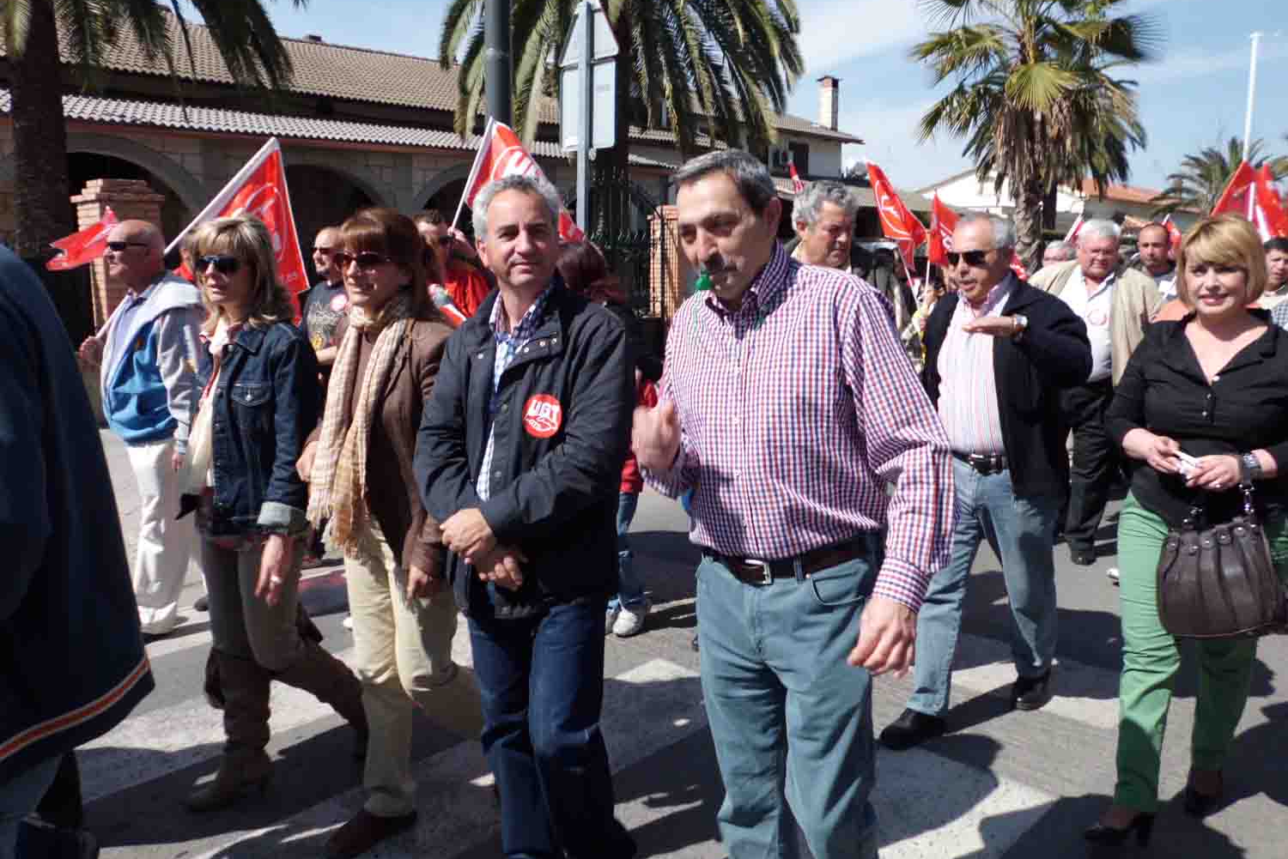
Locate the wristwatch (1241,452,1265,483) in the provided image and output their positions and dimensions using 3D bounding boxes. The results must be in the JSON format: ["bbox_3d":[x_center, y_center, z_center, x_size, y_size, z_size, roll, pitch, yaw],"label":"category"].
[{"bbox_3d":[1.485,0.092,2.360,0.045,0.065,0.060,0,-27,-8],"label":"wristwatch"}]

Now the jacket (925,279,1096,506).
[{"bbox_3d":[1.102,-0.111,2.932,0.400,0.670,0.510,-9,14,-39],"label":"jacket"}]

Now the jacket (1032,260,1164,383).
[{"bbox_3d":[2.137,-0.450,4.580,0.620,0.720,0.360,6,12,28],"label":"jacket"}]

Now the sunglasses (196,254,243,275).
[{"bbox_3d":[-1.091,-0.445,2.591,0.145,0.048,0.140,3,11,16],"label":"sunglasses"}]

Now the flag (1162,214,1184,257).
[{"bbox_3d":[3.703,-1.347,6.800,0.260,0.360,0.160,7,12,30],"label":"flag"}]

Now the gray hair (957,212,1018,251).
[{"bbox_3d":[0.999,-0.557,2.795,0.190,0.150,0.165,-10,15,-41],"label":"gray hair"}]

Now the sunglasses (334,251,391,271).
[{"bbox_3d":[-0.673,-0.430,2.459,0.147,0.050,0.140,4,12,22],"label":"sunglasses"}]

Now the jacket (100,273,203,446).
[{"bbox_3d":[-1.886,-0.261,3.720,0.360,0.680,0.500,-6,12,-33],"label":"jacket"}]

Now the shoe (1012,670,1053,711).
[{"bbox_3d":[1.407,0.909,3.472,0.105,0.100,0.285,7,12,33],"label":"shoe"}]

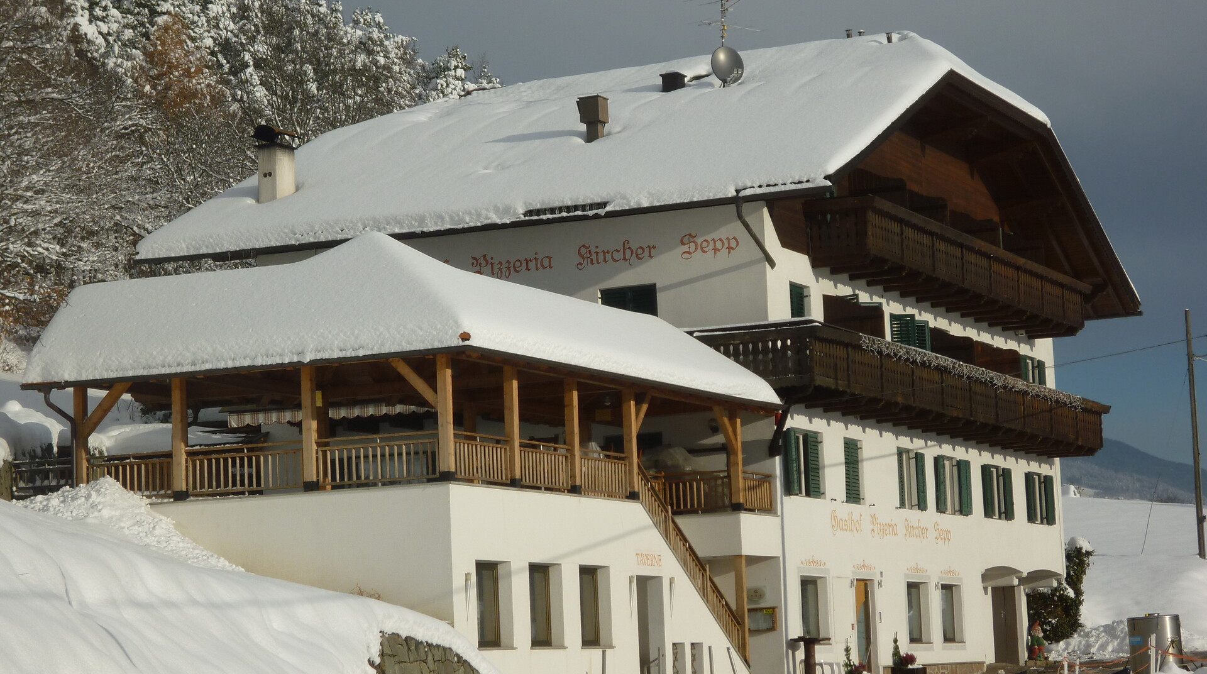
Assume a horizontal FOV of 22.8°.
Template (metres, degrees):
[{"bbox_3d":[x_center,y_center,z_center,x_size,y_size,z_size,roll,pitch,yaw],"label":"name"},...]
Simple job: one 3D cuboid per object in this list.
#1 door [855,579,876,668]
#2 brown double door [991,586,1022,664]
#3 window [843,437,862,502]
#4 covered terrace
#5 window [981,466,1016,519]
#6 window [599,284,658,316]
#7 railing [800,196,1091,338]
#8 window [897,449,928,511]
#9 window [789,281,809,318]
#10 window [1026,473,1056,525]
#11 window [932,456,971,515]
[{"bbox_3d":[5.155,5.964,59.660,0.120,2.250,1.200,-5,-7,23],"label":"door"},{"bbox_3d":[9.241,6.575,69.154,0.120,1.950,2.100,-5,-7,23],"label":"brown double door"},{"bbox_3d":[4.928,2.677,59.639,0.070,1.280,1.130,-5,-7,23],"label":"window"},{"bbox_3d":[-2.686,0.903,49.881,7.425,4.136,13.475,-5,-7,23],"label":"covered terrace"},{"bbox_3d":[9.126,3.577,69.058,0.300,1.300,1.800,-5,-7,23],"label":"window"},{"bbox_3d":[0.511,-0.308,56.971,1.180,1.280,0.120,-5,-7,23],"label":"window"},{"bbox_3d":[7.883,-1.288,64.968,1.320,1.265,16.445,-5,-7,23],"label":"railing"},{"bbox_3d":[6.399,2.972,62.282,0.198,1.276,1.738,-5,-7,23],"label":"window"},{"bbox_3d":[3.739,-0.376,57.454,0.120,1.280,1.180,-5,-7,23],"label":"window"},{"bbox_3d":[10.370,3.865,71.270,0.198,1.243,2.288,-5,-7,23],"label":"window"},{"bbox_3d":[7.548,3.238,64.881,0.198,1.265,2.453,-5,-7,23],"label":"window"}]

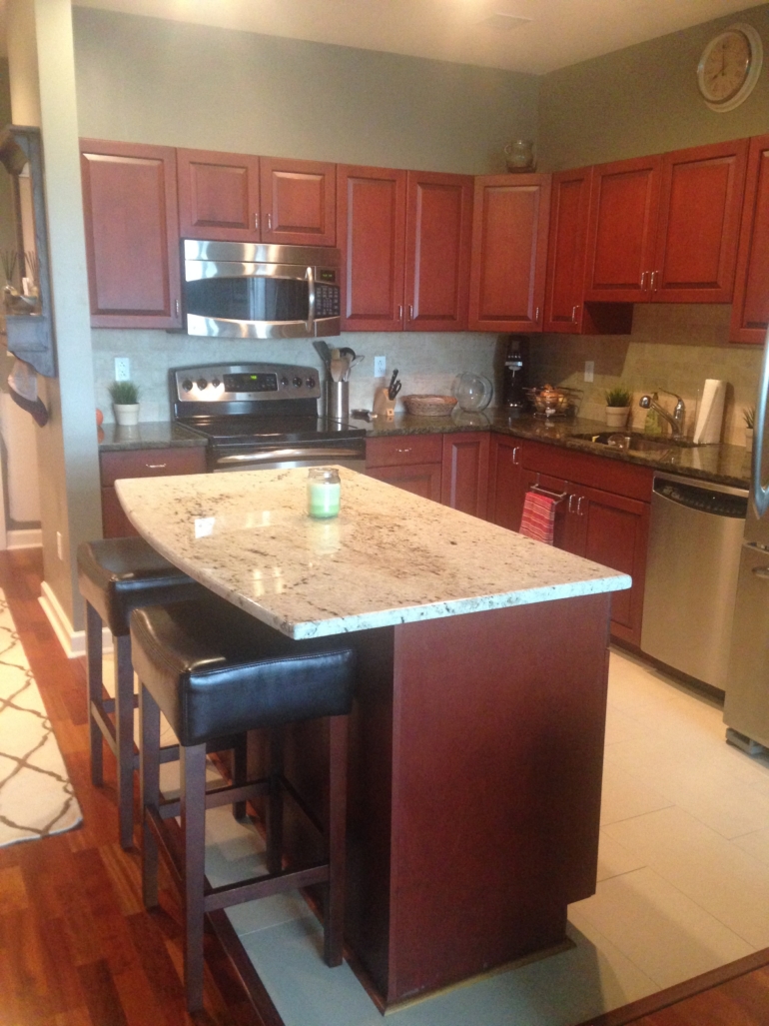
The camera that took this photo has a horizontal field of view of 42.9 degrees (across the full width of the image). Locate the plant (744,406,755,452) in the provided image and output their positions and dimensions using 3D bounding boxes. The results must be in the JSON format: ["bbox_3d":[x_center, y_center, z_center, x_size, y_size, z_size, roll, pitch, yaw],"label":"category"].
[{"bbox_3d":[1.570,-0.361,4.061,0.150,0.225,0.150,-5,13,-27],"label":"plant"}]

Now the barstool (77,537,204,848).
[{"bbox_3d":[-0.654,0.501,2.876,0.367,0.766,0.444,-5,13,-27],"label":"barstool"}]

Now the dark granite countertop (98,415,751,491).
[{"bbox_3d":[0.224,-0.256,4.077,2.560,0.040,2.420,-5,13,-27],"label":"dark granite countertop"}]

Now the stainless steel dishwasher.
[{"bbox_3d":[1.461,0.271,3.857,0.615,0.828,0.600,-5,14,-27],"label":"stainless steel dishwasher"}]

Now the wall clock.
[{"bbox_3d":[1.459,-1.883,4.141,0.055,0.360,0.360,-5,13,-27],"label":"wall clock"}]

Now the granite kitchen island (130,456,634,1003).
[{"bbox_3d":[-0.223,0.467,2.825,0.920,0.902,1.620,-5,14,-27],"label":"granite kitchen island"}]

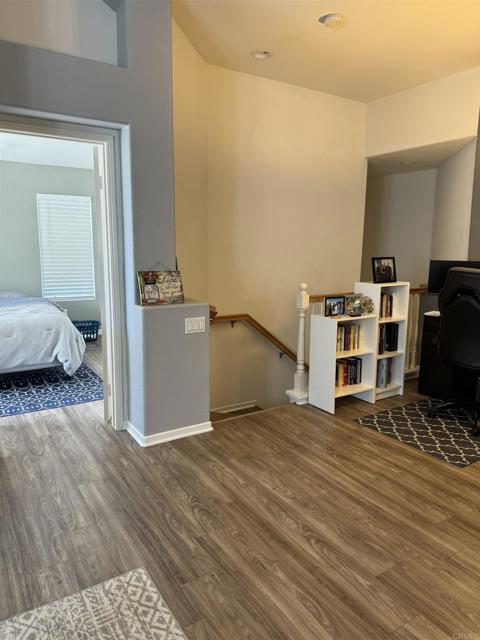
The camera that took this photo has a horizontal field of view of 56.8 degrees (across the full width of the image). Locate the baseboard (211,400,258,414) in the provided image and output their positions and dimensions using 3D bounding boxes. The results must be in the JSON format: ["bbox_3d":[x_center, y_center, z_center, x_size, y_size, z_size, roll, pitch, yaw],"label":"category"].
[{"bbox_3d":[-0.055,0.947,4.792,0.604,0.076,0.014,-6,11,-31],"label":"baseboard"}]

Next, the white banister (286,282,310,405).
[{"bbox_3d":[0.556,0.212,3.966,0.158,1.086,0.158,-6,11,-31],"label":"white banister"}]

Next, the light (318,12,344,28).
[{"bbox_3d":[0.669,-2.174,3.245,0.189,0.030,0.189,0,10,0],"label":"light"}]

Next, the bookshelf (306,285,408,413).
[{"bbox_3d":[1.080,0.213,4.002,0.876,1.060,0.312,-6,11,-31],"label":"bookshelf"}]

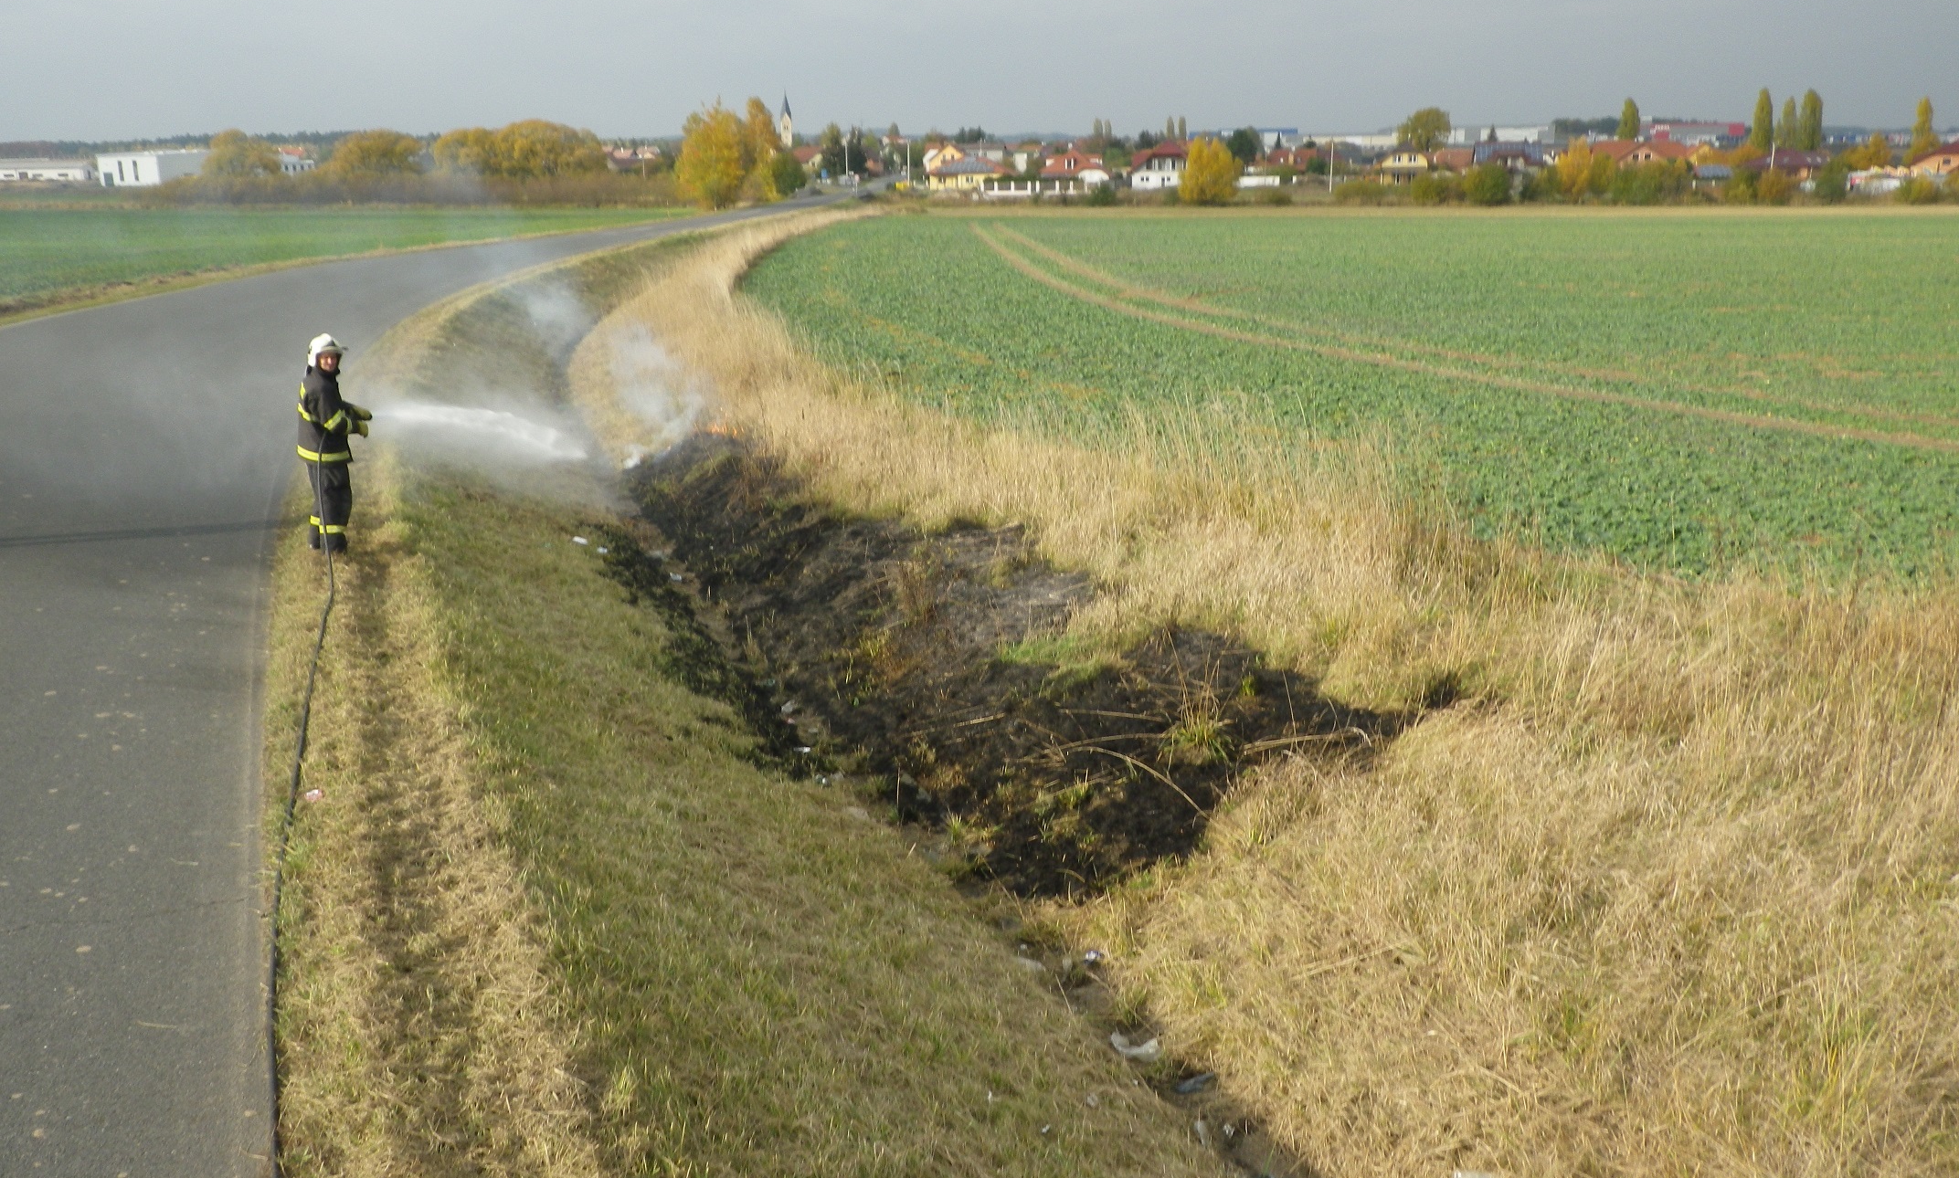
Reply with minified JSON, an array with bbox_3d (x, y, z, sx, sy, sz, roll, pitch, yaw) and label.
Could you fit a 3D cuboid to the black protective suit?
[{"bbox_3d":[-5.488,-1.124,13.449,0.620,1.580,0.560,-11,19,-34],"label":"black protective suit"}]

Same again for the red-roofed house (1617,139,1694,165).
[{"bbox_3d":[109.640,-69.384,258.884,13.000,7.600,11.000,1,16,2],"label":"red-roofed house"}]

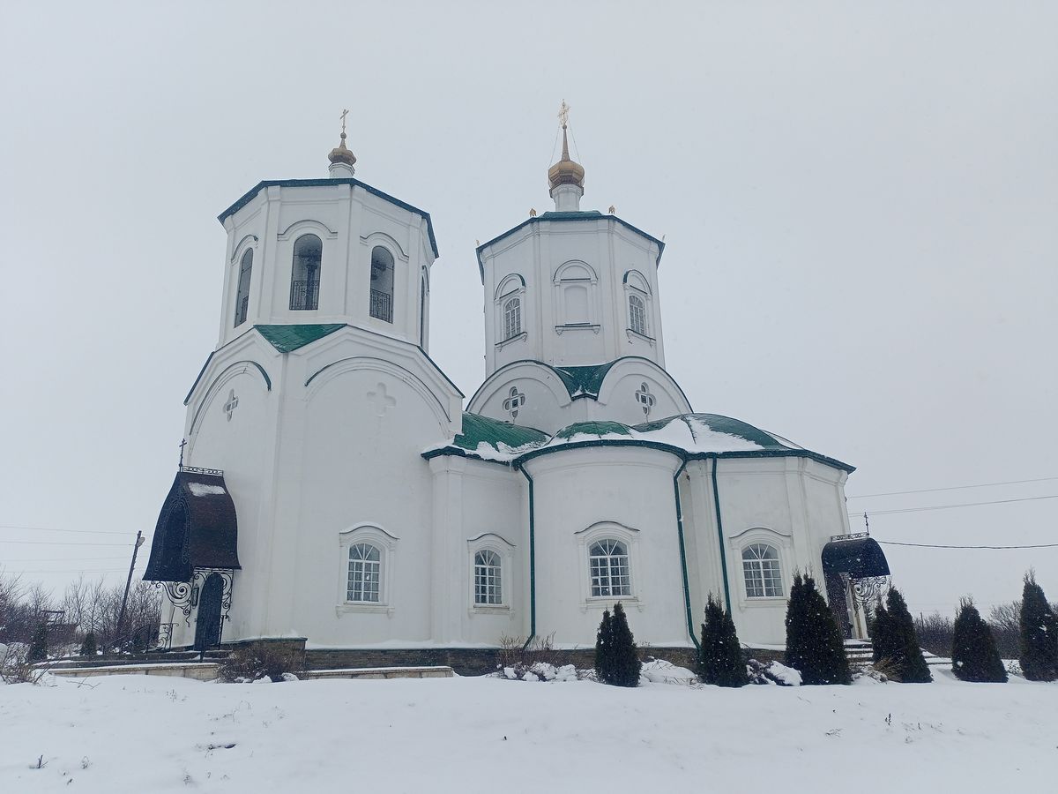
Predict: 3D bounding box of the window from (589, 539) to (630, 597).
[{"bbox_3d":[2.442,5.183,26.093,1.151,1.748,0.200,-2,-21,0],"label":"window"}]

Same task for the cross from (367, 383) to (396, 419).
[{"bbox_3d":[-4.795,0.124,27.823,1.111,1.224,0.120,18,-28,-42],"label":"cross"}]

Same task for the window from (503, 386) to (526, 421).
[{"bbox_3d":[-0.647,0.255,38.054,0.200,1.667,1.469,18,-28,-42],"label":"window"}]

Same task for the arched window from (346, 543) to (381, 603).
[{"bbox_3d":[-4.945,5.225,25.706,1.193,1.746,0.200,18,-28,-42],"label":"arched window"}]

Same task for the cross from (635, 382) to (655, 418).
[{"bbox_3d":[5.157,0.137,38.063,1.424,1.751,0.200,18,-28,-42],"label":"cross"}]

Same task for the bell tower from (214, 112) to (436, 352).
[{"bbox_3d":[-7.598,-6.368,33.374,7.800,11.735,7.800,-1,-20,0],"label":"bell tower"}]

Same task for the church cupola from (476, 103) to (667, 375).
[{"bbox_3d":[2.085,-8.071,44.365,9.227,17.752,9.227,-1,-20,0],"label":"church cupola"}]

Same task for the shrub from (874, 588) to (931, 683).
[{"bbox_3d":[10.209,6.604,23.787,1.420,2.561,1.420,-2,-21,0],"label":"shrub"}]

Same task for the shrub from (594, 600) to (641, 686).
[{"bbox_3d":[2.107,5.989,20.782,1.101,1.982,1.101,-2,-21,0],"label":"shrub"}]

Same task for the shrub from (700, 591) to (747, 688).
[{"bbox_3d":[4.843,6.141,21.714,1.215,2.290,1.215,-2,-21,0],"label":"shrub"}]

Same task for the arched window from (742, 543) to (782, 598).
[{"bbox_3d":[7.804,5.827,28.637,1.279,1.812,0.200,-1,-20,0],"label":"arched window"}]

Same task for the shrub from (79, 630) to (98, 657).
[{"bbox_3d":[-14.922,8.380,28.996,0.563,0.924,0.563,-1,-20,0],"label":"shrub"}]

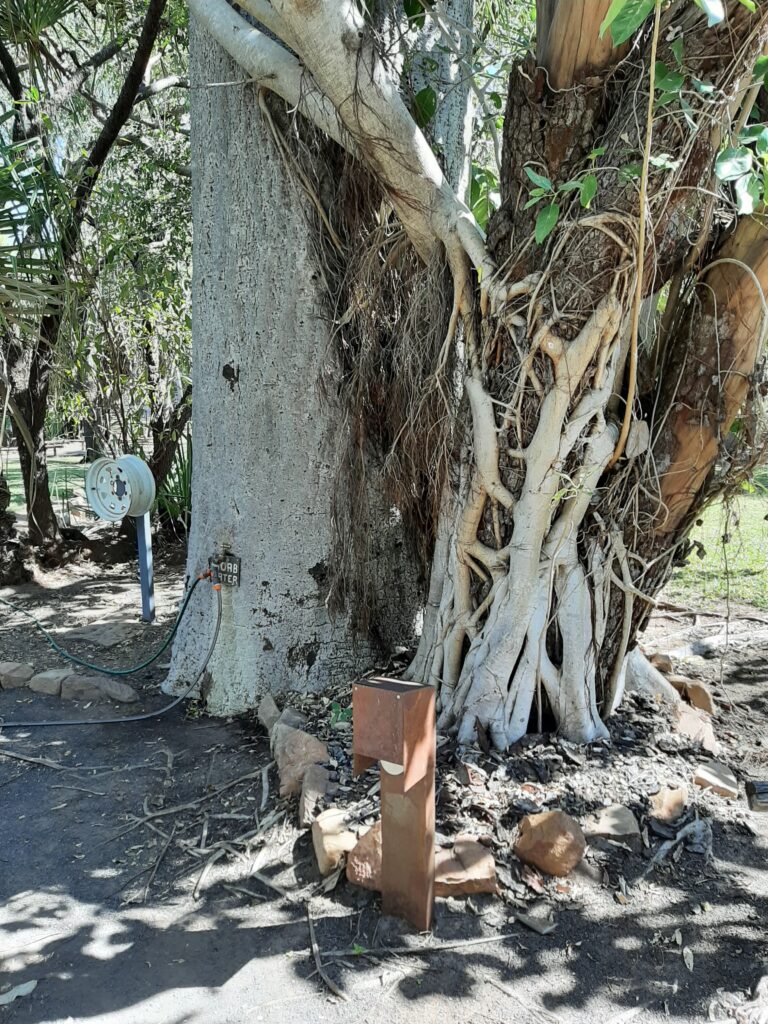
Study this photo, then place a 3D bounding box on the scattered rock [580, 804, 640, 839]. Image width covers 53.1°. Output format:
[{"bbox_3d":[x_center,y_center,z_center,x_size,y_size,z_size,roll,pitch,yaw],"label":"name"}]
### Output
[{"bbox_3d":[0.792,1.081,2.682,0.195,0.100,0.130,0,9,0],"label":"scattered rock"}]

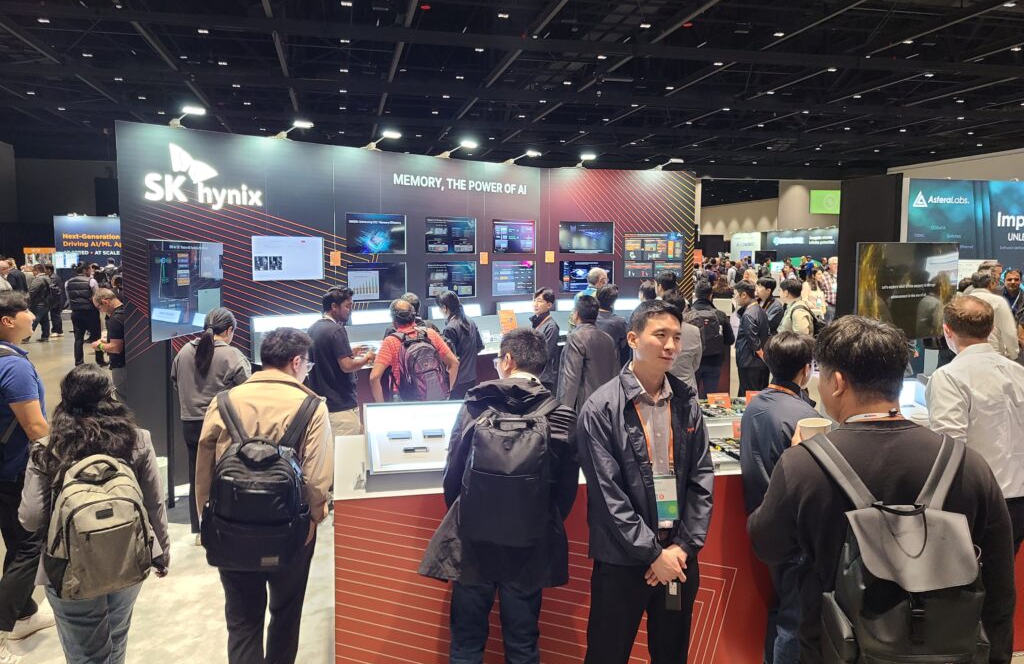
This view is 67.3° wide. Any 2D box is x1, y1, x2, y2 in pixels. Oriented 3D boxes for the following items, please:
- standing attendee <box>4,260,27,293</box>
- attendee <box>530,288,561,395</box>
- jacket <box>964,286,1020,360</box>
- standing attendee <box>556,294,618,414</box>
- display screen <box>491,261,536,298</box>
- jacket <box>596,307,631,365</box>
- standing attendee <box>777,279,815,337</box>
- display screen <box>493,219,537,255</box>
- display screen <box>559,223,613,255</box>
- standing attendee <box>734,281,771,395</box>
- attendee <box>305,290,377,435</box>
[{"bbox_3d":[-11.274,-0.737,17.517,0.500,1.820,0.360,-6,8,-45],"label":"standing attendee"},{"bbox_3d":[0.318,0.443,7.088,0.290,1.710,0.450,-2,7,-22],"label":"attendee"},{"bbox_3d":[4.168,-0.018,6.734,0.360,0.751,0.560,-6,8,-43],"label":"jacket"},{"bbox_3d":[0.574,0.544,5.887,0.520,1.647,0.360,-4,7,-34],"label":"standing attendee"},{"bbox_3d":[0.032,-0.641,9.166,0.730,0.420,0.060,-5,8,-43],"label":"display screen"},{"bbox_3d":[0.891,0.154,6.956,0.460,0.700,0.300,-1,6,-11],"label":"jacket"},{"bbox_3d":[2.684,0.384,7.375,0.380,1.771,0.500,3,6,23],"label":"standing attendee"},{"bbox_3d":[0.032,-1.122,9.116,0.730,0.420,0.060,-5,8,-43],"label":"display screen"},{"bbox_3d":[0.955,-1.186,9.703,0.715,0.410,0.060,-1,6,-9],"label":"display screen"},{"bbox_3d":[2.396,0.335,7.675,0.360,1.695,0.500,5,8,39],"label":"standing attendee"},{"bbox_3d":[-1.253,0.531,5.584,0.500,1.735,0.520,-6,8,-43],"label":"attendee"}]

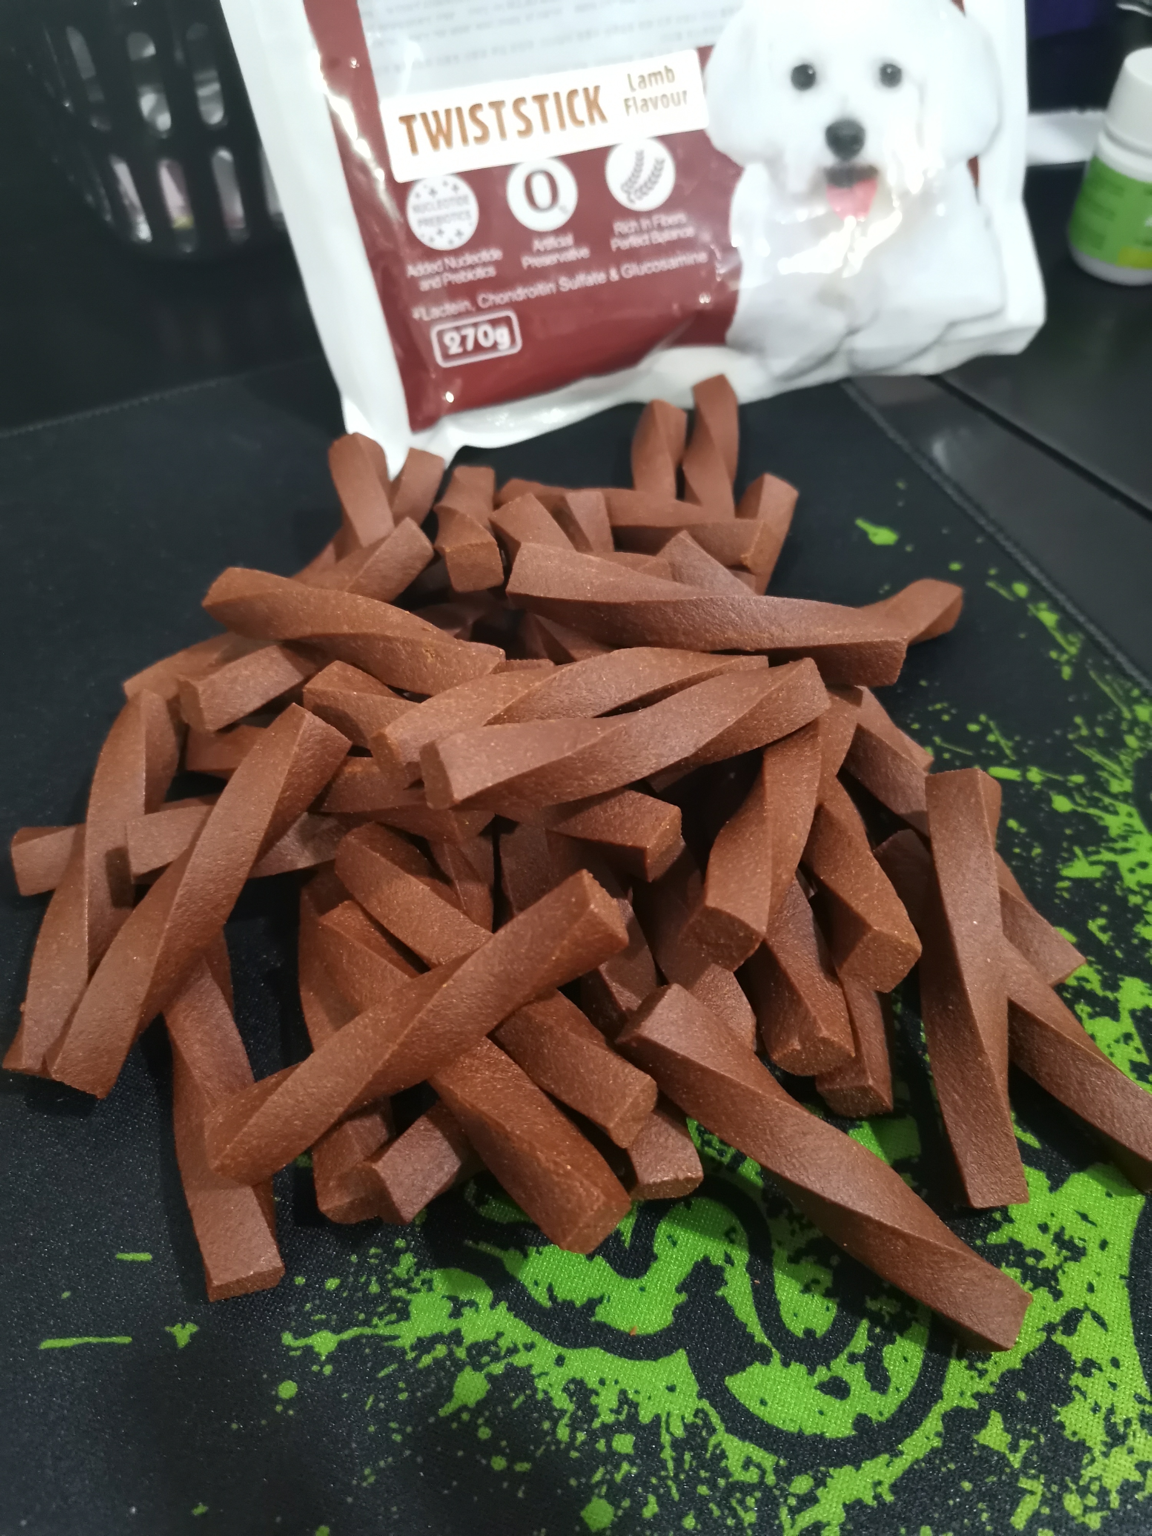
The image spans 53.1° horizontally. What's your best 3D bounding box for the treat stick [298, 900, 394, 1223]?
[{"bbox_3d":[-0.039,0.040,0.189,0.013,0.013,0.062,-10,51,-6],"label":"treat stick"}]

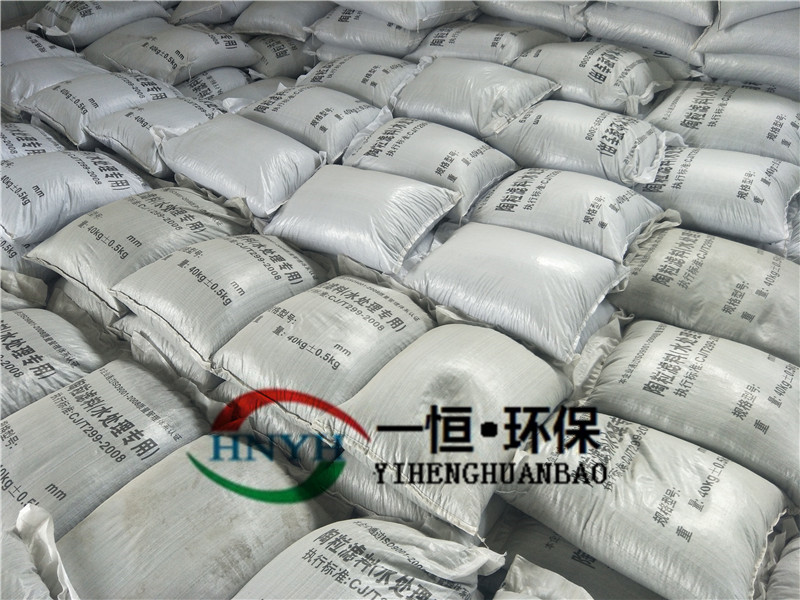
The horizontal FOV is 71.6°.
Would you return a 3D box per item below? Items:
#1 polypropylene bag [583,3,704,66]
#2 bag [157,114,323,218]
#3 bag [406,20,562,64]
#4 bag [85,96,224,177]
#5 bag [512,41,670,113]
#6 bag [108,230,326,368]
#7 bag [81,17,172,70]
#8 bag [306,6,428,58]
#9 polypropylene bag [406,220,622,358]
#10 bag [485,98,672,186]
[{"bbox_3d":[1.331,-1.442,2.901,0.622,0.206,0.510,29,54,21],"label":"polypropylene bag"},{"bbox_3d":[-0.716,-0.645,2.559,0.675,0.190,0.475,28,51,27],"label":"bag"},{"bbox_3d":[0.448,-1.374,2.927,0.675,0.190,0.475,32,52,30],"label":"bag"},{"bbox_3d":[-1.165,-0.867,2.842,0.510,0.206,0.622,33,45,18],"label":"bag"},{"bbox_3d":[0.980,-1.136,2.824,0.675,0.190,0.475,32,52,30],"label":"bag"},{"bbox_3d":[-0.660,-0.035,2.100,0.500,0.190,0.610,29,51,28],"label":"bag"},{"bbox_3d":[-1.440,-1.400,3.119,0.510,0.206,0.622,27,50,24],"label":"bag"},{"bbox_3d":[-0.095,-1.562,3.194,0.675,0.190,0.475,24,49,24],"label":"bag"},{"bbox_3d":[0.388,-0.076,1.884,0.622,0.206,0.510,25,47,28],"label":"polypropylene bag"},{"bbox_3d":[0.810,-0.715,2.490,0.675,0.190,0.475,27,50,26],"label":"bag"}]

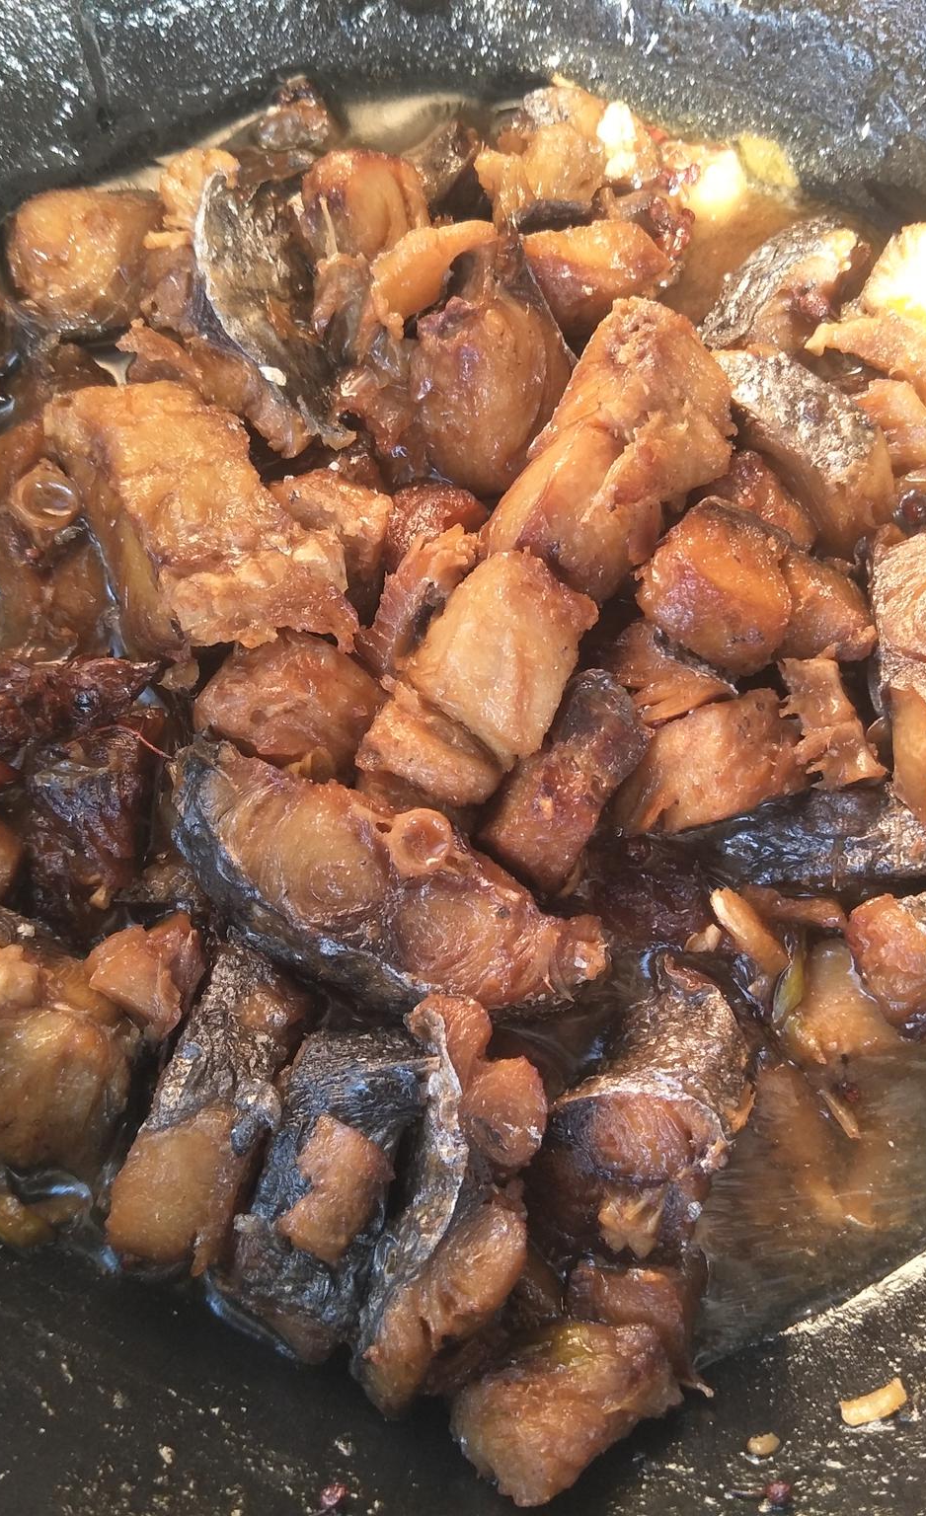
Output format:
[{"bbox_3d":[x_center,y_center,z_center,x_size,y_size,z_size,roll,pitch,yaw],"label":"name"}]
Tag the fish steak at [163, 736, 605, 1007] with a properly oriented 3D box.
[{"bbox_3d":[-0.011,0.021,0.208,0.063,0.020,0.026,27,64,8],"label":"fish steak"}]

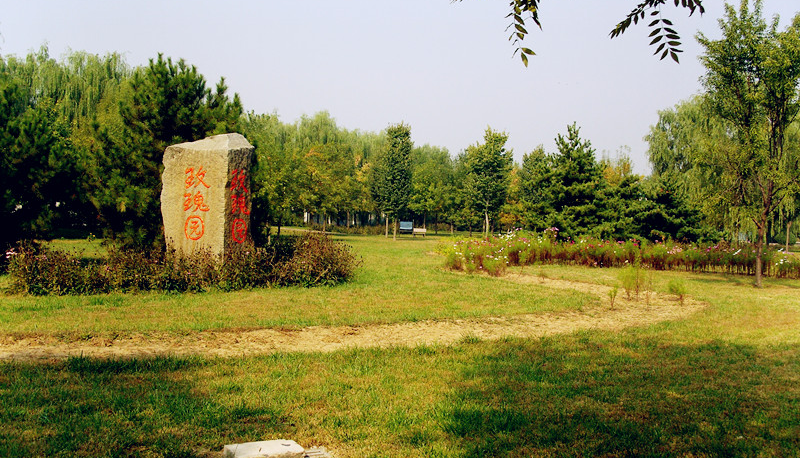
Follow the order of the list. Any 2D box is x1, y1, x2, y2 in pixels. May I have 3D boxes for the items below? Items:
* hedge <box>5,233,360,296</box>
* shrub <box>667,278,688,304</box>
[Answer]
[{"bbox_3d":[-4.920,0.800,20.960,8.100,1.150,3.200,0,1,-16],"label":"hedge"},{"bbox_3d":[5.210,1.165,16.500,0.420,0.510,0.410,0,1,18],"label":"shrub"}]

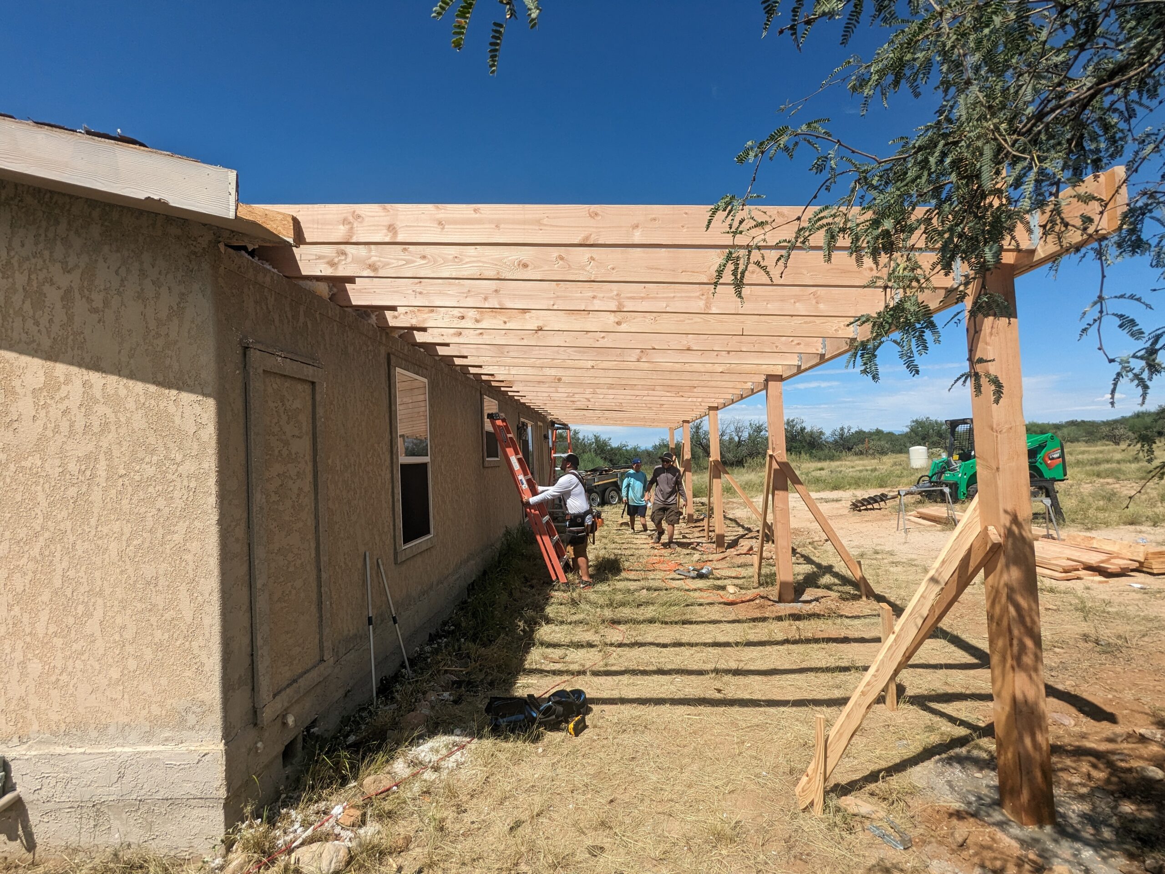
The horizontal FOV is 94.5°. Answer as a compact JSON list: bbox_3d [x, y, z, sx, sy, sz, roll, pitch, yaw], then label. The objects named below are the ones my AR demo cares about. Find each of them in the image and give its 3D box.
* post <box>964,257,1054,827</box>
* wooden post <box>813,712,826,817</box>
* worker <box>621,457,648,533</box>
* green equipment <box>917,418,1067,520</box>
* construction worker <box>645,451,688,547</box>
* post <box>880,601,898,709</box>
[{"bbox_3d":[2.051,0.474,2.601,0.140,2.645,0.140,-2,-2,3],"label":"post"},{"bbox_3d":[1.149,1.584,2.611,0.038,0.464,0.036,2,-2,3],"label":"wooden post"},{"bbox_3d":[1.171,1.327,12.236,0.570,1.700,0.400,-2,-2,-5],"label":"worker"},{"bbox_3d":[9.700,0.523,12.950,2.620,2.000,1.450,-2,-2,-3],"label":"green equipment"},{"bbox_3d":[1.583,1.186,10.399,0.730,1.800,0.520,-3,-2,6],"label":"construction worker"},{"bbox_3d":[2.050,1.469,3.621,0.041,0.680,0.089,-2,-2,3],"label":"post"}]

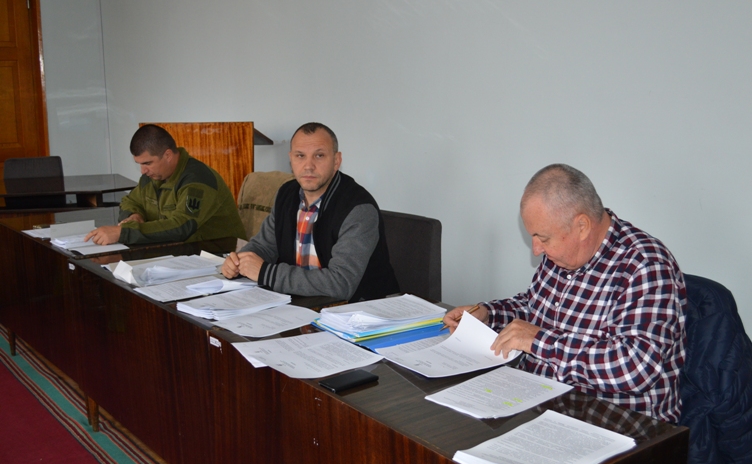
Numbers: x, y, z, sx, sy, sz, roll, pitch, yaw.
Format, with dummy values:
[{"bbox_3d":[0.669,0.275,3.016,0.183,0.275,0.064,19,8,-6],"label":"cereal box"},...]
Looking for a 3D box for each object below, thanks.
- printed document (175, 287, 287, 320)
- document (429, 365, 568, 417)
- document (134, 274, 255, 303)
[{"bbox_3d":[-0.460,0.236,2.869,0.300,0.028,0.220,-10,14,-42],"label":"printed document"},{"bbox_3d":[0.290,0.373,2.069,0.297,0.011,0.210,-10,14,-40],"label":"document"},{"bbox_3d":[-0.643,0.187,3.018,0.297,0.020,0.210,-9,14,-37],"label":"document"}]

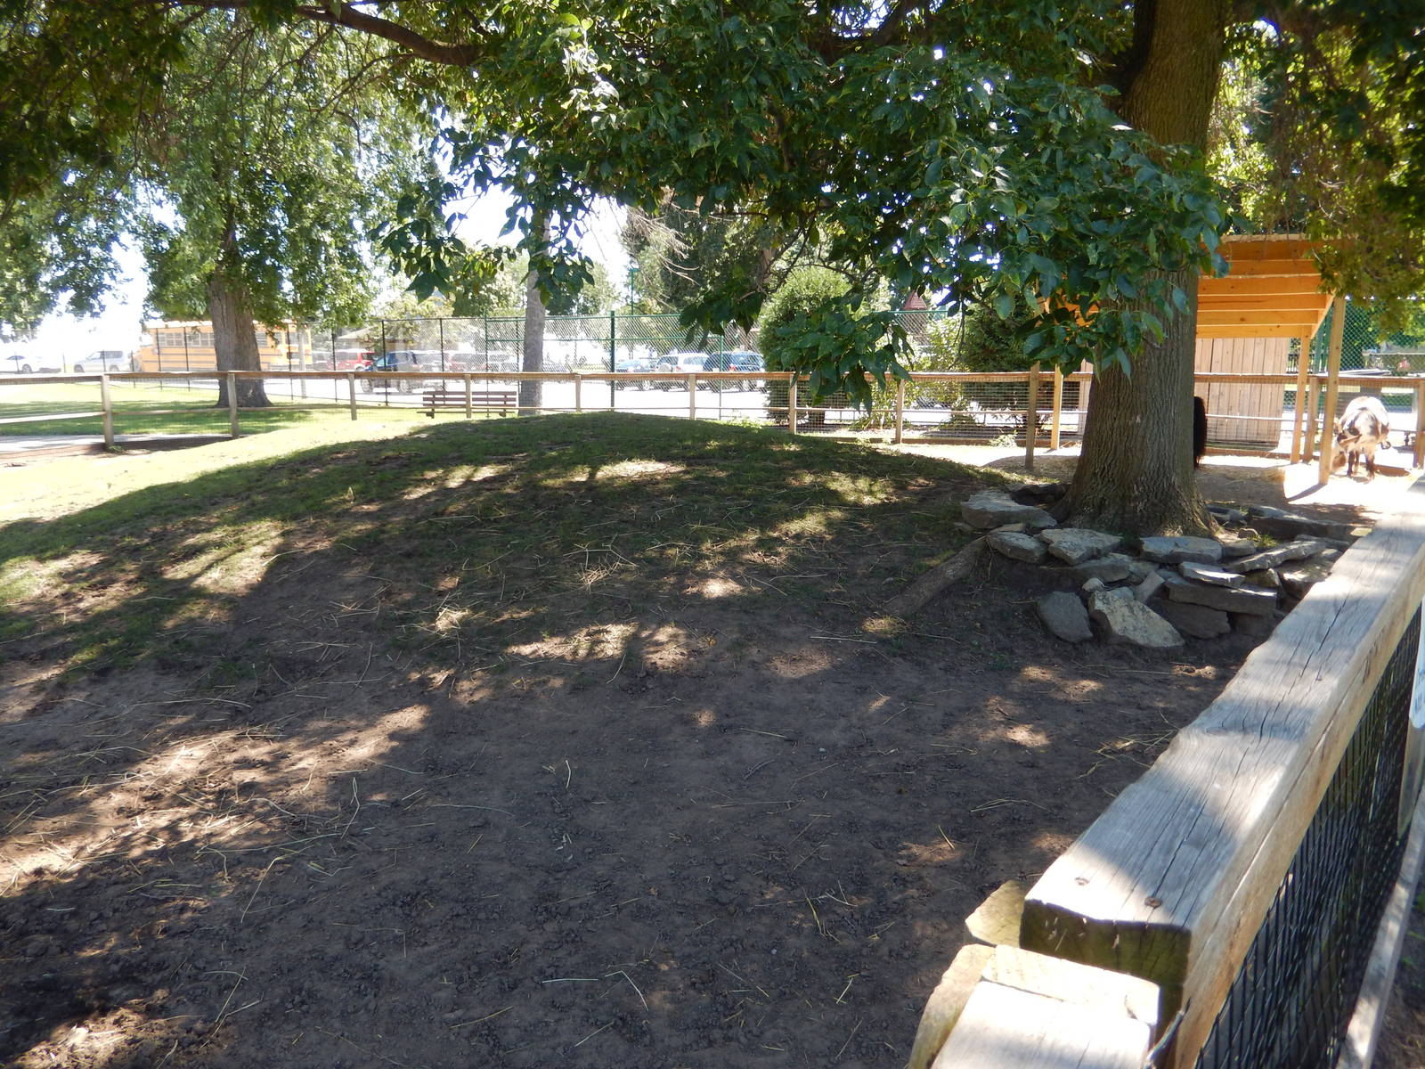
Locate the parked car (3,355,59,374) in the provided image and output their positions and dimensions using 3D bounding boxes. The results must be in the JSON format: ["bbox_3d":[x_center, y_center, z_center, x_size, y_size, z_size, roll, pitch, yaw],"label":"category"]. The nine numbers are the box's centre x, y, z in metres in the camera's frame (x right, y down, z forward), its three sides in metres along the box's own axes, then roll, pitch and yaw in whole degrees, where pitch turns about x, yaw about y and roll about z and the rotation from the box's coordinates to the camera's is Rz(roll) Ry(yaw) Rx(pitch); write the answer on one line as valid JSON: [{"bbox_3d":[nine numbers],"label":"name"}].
[{"bbox_3d":[-49.192,-12.208,74.000,4.600,1.480,1.820,4,11,21],"label":"parked car"}]

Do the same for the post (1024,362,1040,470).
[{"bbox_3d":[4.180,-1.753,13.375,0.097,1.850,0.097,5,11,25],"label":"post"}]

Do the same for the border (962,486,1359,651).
[{"bbox_3d":[2.780,0.090,6.513,2.450,0.600,2.600,3,10,15],"label":"border"}]

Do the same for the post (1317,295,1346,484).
[{"bbox_3d":[7.263,-1.739,12.044,0.097,2.280,0.097,5,11,25],"label":"post"}]

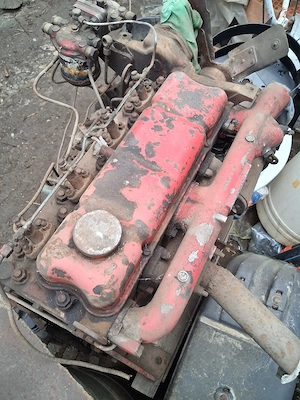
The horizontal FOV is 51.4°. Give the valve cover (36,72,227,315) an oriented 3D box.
[{"bbox_3d":[0.000,-0.055,0.521,0.126,0.084,0.462,27,63,7],"label":"valve cover"}]

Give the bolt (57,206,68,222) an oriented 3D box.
[{"bbox_3d":[-0.140,0.023,0.498,0.020,0.024,0.020,27,63,7],"label":"bolt"}]

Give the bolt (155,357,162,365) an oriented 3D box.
[{"bbox_3d":[0.015,0.273,0.531,0.013,0.006,0.013,27,63,7],"label":"bolt"}]

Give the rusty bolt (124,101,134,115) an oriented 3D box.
[{"bbox_3d":[-0.041,-0.182,0.617,0.019,0.019,0.019,27,63,7],"label":"rusty bolt"}]

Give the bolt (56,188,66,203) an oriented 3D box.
[{"bbox_3d":[-0.146,-0.007,0.516,0.018,0.019,0.018,27,63,7],"label":"bolt"}]

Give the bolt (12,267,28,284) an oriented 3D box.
[{"bbox_3d":[-0.187,0.108,0.451,0.023,0.022,0.023,27,63,7],"label":"bolt"}]

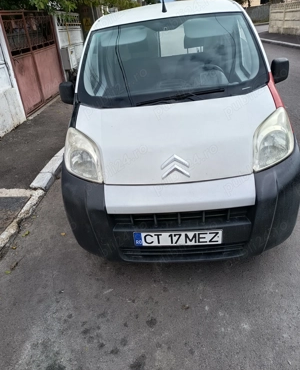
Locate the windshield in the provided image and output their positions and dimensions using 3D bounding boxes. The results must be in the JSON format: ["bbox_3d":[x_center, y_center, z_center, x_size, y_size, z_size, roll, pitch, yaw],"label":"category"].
[{"bbox_3d":[0.139,-0.942,2.096,1.400,0.825,0.147,-4,-16,5],"label":"windshield"}]

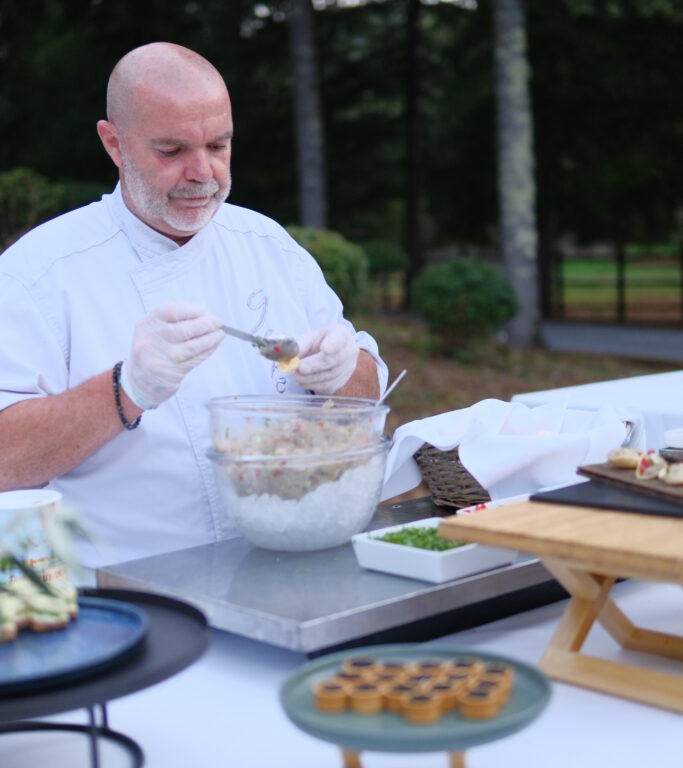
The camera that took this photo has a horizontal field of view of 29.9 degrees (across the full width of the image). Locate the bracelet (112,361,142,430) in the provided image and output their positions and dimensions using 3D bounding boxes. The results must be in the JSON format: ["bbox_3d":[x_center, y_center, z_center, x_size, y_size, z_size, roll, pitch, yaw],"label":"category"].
[{"bbox_3d":[-0.237,0.012,1.440,0.010,0.077,0.072,-13,-5,24],"label":"bracelet"}]

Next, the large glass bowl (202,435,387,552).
[{"bbox_3d":[-0.051,0.134,1.534,0.219,0.117,0.219,-3,6,0],"label":"large glass bowl"}]

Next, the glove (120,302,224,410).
[{"bbox_3d":[-0.188,-0.031,1.430,0.112,0.114,0.082,-1,6,9],"label":"glove"}]

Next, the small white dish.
[{"bbox_3d":[0.106,0.184,1.434,0.131,0.030,0.130,-7,8,-43],"label":"small white dish"}]

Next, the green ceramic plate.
[{"bbox_3d":[0.057,0.240,0.973,0.205,0.020,0.205,-2,6,0],"label":"green ceramic plate"}]

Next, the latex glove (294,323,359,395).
[{"bbox_3d":[-0.018,-0.030,1.530,0.082,0.083,0.066,-6,7,-36],"label":"latex glove"}]

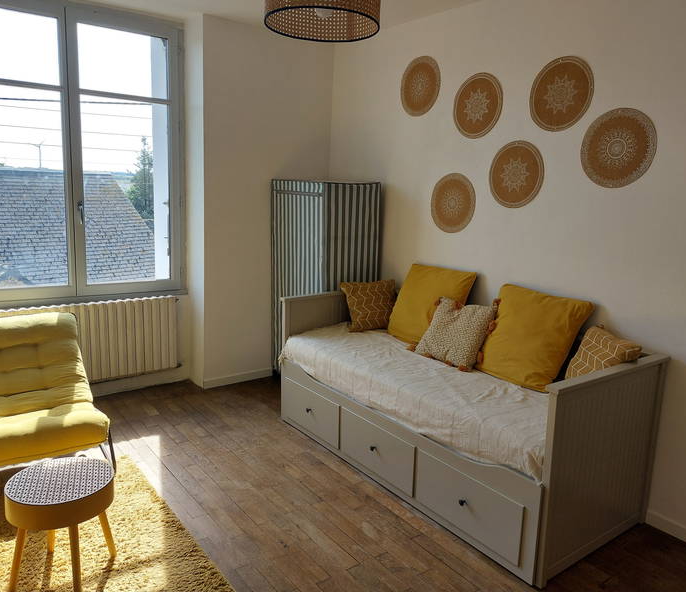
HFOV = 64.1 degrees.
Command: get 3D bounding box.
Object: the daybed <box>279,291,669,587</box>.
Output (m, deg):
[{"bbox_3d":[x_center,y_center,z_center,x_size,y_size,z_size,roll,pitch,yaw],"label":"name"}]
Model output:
[{"bbox_3d":[0.539,0.569,3.187,0.869,0.836,2.080,-5,12,-36],"label":"daybed"}]

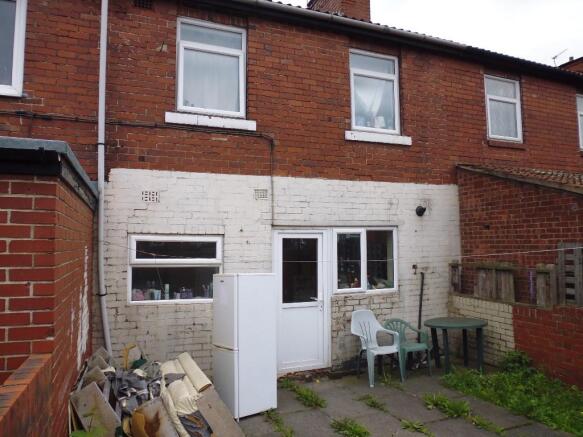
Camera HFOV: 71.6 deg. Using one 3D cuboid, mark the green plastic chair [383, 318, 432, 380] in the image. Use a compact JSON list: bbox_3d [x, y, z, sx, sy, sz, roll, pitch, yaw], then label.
[{"bbox_3d":[1.686,1.897,5.946,0.550,0.770,0.530,1,-4,-24],"label":"green plastic chair"}]

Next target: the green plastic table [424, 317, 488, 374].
[{"bbox_3d":[2.516,1.935,6.174,0.900,0.715,0.900,1,-4,-20],"label":"green plastic table"}]

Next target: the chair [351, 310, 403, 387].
[{"bbox_3d":[1.181,1.816,5.741,0.560,0.910,0.580,1,-4,-21],"label":"chair"}]

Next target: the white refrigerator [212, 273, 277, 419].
[{"bbox_3d":[-0.549,1.435,4.763,0.562,1.560,0.545,2,-5,-35],"label":"white refrigerator"}]

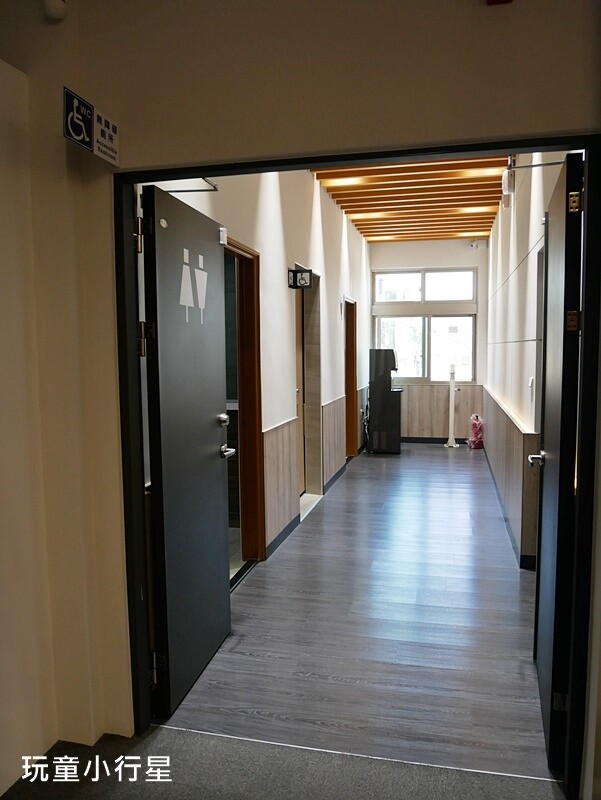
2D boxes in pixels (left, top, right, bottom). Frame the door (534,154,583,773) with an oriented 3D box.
[{"bbox_3d":[1.009,0.229,2.378,0.050,2.090,0.745,1,5,18],"label":"door"}]

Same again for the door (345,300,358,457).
[{"bbox_3d":[0.634,-0.250,8.026,0.150,2.100,1.000,1,5,14],"label":"door"}]

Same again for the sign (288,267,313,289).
[{"bbox_3d":[0.002,-0.971,4.801,0.145,0.153,0.180,1,5,14],"label":"sign"}]

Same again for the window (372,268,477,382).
[{"bbox_3d":[1.887,-1.125,9.217,1.580,1.780,0.120,1,5,14],"label":"window"}]

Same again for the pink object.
[{"bbox_3d":[2.620,0.462,8.901,0.220,0.500,0.200,1,5,14],"label":"pink object"}]

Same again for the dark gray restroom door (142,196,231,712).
[{"bbox_3d":[-0.476,0.217,2.691,0.048,2.090,0.730,1,5,13],"label":"dark gray restroom door"}]

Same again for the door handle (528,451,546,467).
[{"bbox_3d":[1.043,0.265,2.658,0.068,0.066,0.145,1,5,18],"label":"door handle"}]

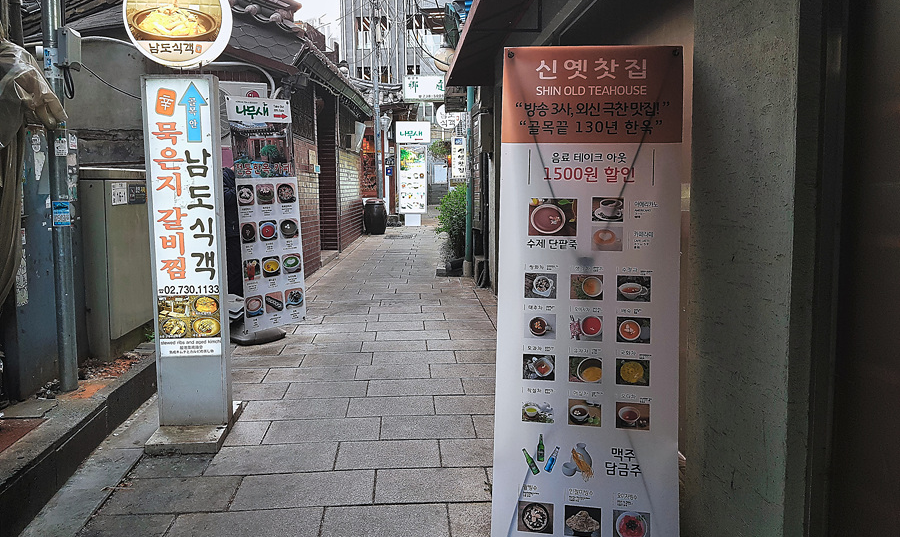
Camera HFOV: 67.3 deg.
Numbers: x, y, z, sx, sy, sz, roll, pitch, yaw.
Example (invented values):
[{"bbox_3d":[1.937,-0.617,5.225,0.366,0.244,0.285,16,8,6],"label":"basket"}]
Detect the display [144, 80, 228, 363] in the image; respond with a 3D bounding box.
[{"bbox_3d":[-1.372,-0.259,3.540,0.365,1.450,0.120,-1,6,-4],"label":"display"}]

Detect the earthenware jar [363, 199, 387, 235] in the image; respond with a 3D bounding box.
[{"bbox_3d":[-1.498,-1.024,13.500,0.470,0.730,0.470,0,6,0],"label":"earthenware jar"}]

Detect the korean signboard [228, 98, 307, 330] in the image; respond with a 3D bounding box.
[{"bbox_3d":[-1.440,-0.422,5.360,0.060,1.800,0.600,3,9,38],"label":"korean signboard"}]

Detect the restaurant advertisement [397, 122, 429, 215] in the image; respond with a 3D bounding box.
[{"bbox_3d":[-0.823,-2.256,15.250,0.750,2.100,0.200,0,6,-2],"label":"restaurant advertisement"}]

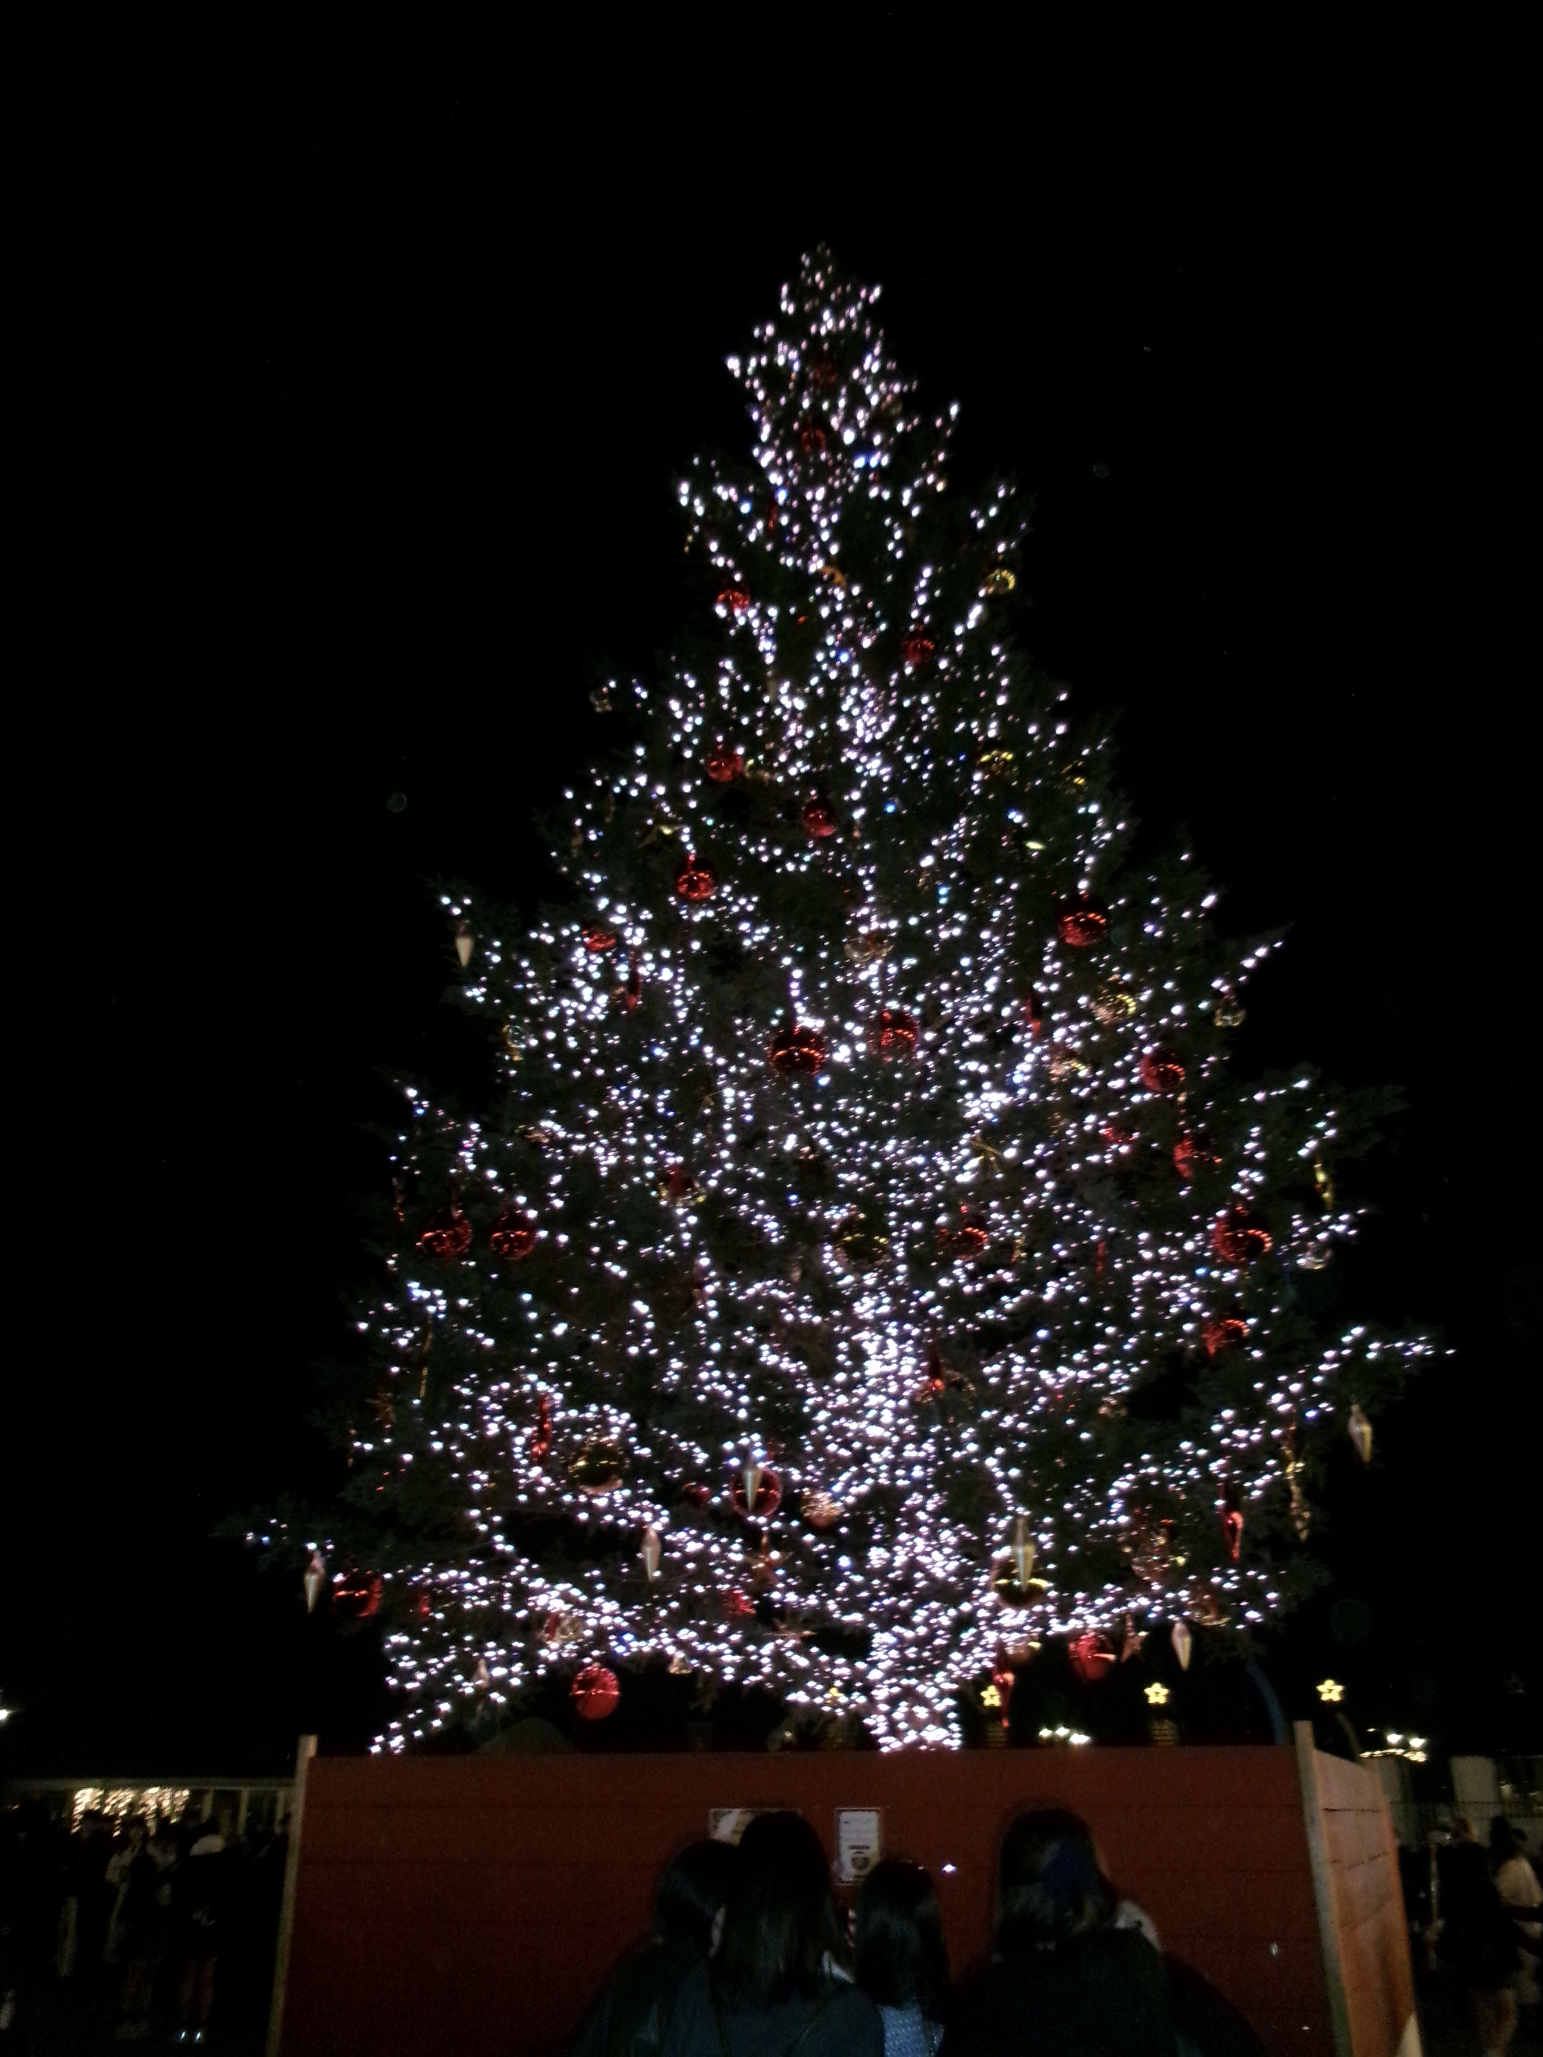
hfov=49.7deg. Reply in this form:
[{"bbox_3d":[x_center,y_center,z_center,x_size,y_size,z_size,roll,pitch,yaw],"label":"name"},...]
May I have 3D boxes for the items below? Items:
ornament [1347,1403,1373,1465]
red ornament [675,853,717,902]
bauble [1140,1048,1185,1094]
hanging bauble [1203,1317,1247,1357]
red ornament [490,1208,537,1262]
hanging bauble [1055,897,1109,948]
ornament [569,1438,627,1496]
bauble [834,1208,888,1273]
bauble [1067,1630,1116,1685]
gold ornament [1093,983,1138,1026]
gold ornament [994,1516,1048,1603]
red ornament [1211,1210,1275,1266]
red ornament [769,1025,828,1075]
[{"bbox_3d":[3.072,2.116,8.678,0.130,0.327,0.130,0,-25,0],"label":"ornament"},{"bbox_3d":[-0.445,-0.881,9.708,0.239,0.281,0.239,0,-25,0],"label":"red ornament"},{"bbox_3d":[2.082,0.222,8.854,0.248,0.248,0.248,0,-25,0],"label":"bauble"},{"bbox_3d":[2.271,1.546,8.339,0.226,0.209,0.226,0,-25,0],"label":"hanging bauble"},{"bbox_3d":[-1.406,1.117,9.039,0.249,0.279,0.249,0,-25,0],"label":"red ornament"},{"bbox_3d":[1.607,-0.548,8.600,0.262,0.272,0.262,0,-25,0],"label":"hanging bauble"},{"bbox_3d":[-0.856,2.149,8.165,0.280,0.284,0.280,0,-25,0],"label":"ornament"},{"bbox_3d":[0.435,1.030,8.050,0.255,0.265,0.255,0,-25,0],"label":"bauble"},{"bbox_3d":[1.599,3.138,8.300,0.245,0.255,0.245,0,-25,0],"label":"bauble"},{"bbox_3d":[1.876,-0.136,9.079,0.237,0.232,0.237,0,-25,0],"label":"gold ornament"},{"bbox_3d":[1.147,2.439,7.641,0.236,0.391,0.236,0,-25,0],"label":"gold ornament"},{"bbox_3d":[2.438,1.078,8.616,0.312,0.300,0.312,0,-25,0],"label":"red ornament"},{"bbox_3d":[0.121,0.106,8.100,0.268,0.279,0.268,0,-25,0],"label":"red ornament"}]

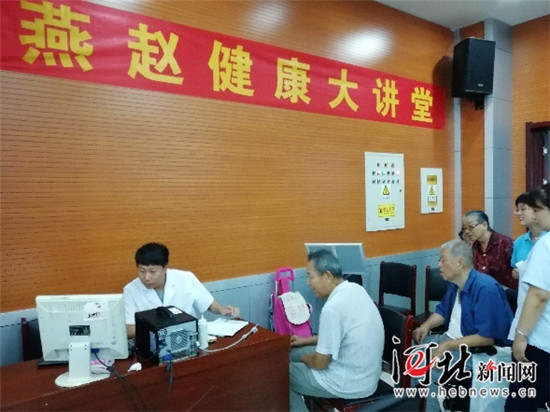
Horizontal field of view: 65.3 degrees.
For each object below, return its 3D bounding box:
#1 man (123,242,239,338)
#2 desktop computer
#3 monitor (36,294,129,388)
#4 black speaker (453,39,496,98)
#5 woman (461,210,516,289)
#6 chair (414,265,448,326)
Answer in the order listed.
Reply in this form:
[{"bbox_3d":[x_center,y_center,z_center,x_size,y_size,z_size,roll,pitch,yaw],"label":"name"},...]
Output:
[{"bbox_3d":[-0.580,0.870,2.620,0.660,1.300,0.700,-1,2,-9],"label":"man"},{"bbox_3d":[-0.581,0.671,2.271,0.205,0.185,0.355,-2,2,-35],"label":"desktop computer"},{"bbox_3d":[-0.868,0.587,1.934,0.390,0.385,0.210,-1,1,-1],"label":"monitor"},{"bbox_3d":[2.290,-1.602,5.027,0.380,0.580,0.320,-2,7,-22],"label":"black speaker"},{"bbox_3d":[1.540,0.760,3.080,0.500,1.440,0.470,-2,2,-38],"label":"woman"},{"bbox_3d":[1.423,1.010,3.765,0.500,0.890,0.420,-3,2,-45],"label":"chair"}]

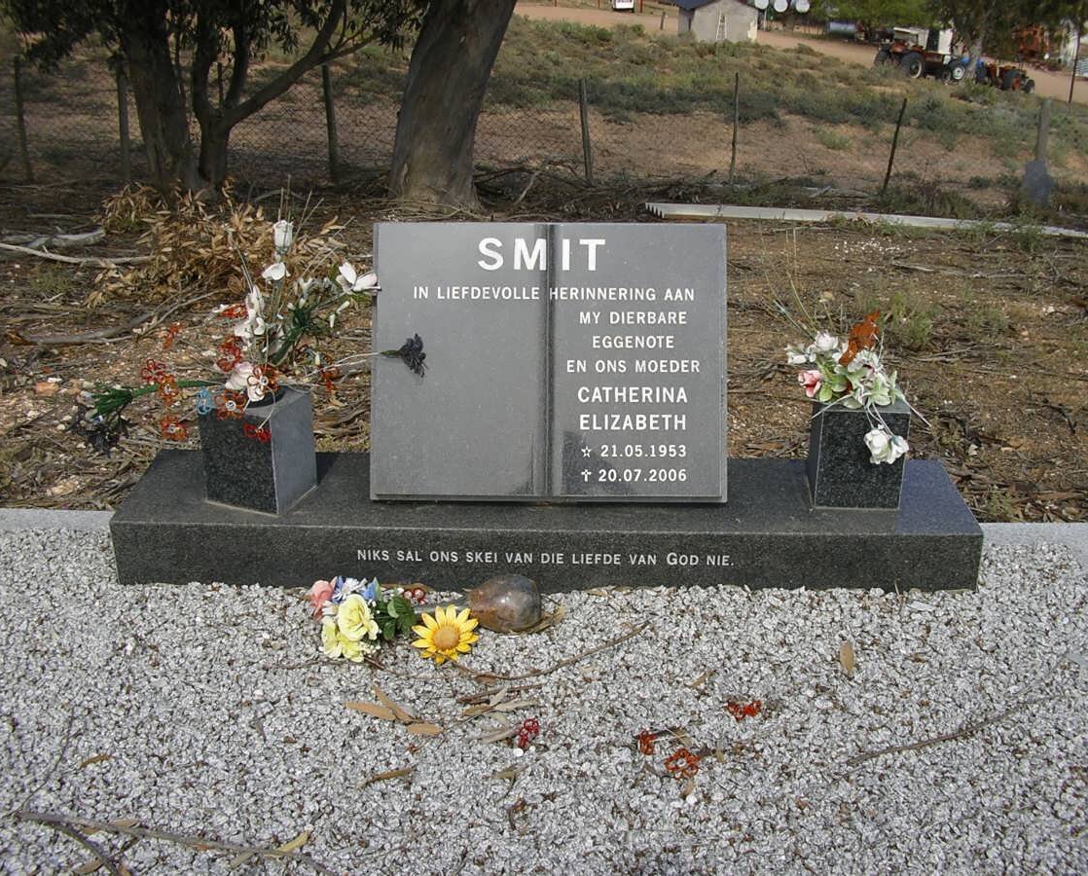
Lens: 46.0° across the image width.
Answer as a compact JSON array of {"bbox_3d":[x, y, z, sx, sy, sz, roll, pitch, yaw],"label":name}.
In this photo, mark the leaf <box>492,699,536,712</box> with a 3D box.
[{"bbox_3d":[-0.044,0.422,2.024,0.078,0.012,0.017,-10,26,-22],"label":"leaf"}]

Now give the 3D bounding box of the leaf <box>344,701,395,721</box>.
[{"bbox_3d":[-0.267,0.427,2.007,0.100,0.012,0.022,12,26,23],"label":"leaf"}]

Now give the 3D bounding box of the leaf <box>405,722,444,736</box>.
[{"bbox_3d":[-0.167,0.408,1.806,0.049,0.012,0.027,-4,24,-10],"label":"leaf"}]

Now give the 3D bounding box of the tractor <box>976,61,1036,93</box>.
[{"bbox_3d":[20.892,-16.313,58.000,2.900,1.600,1.600,-11,25,-36],"label":"tractor"}]

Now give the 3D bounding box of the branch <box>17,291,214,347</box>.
[{"bbox_3d":[-1.336,-0.404,4.221,0.210,0.090,0.690,17,29,35],"label":"branch"}]

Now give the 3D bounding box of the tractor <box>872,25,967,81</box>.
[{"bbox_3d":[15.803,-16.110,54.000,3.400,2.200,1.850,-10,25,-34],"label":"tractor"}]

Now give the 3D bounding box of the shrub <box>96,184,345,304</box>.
[{"bbox_3d":[-1.380,-0.866,5.504,1.074,0.345,0.750,1,24,0],"label":"shrub"}]

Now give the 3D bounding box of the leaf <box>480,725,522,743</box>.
[{"bbox_3d":[-0.060,0.413,1.793,0.067,0.015,0.022,-15,27,-31],"label":"leaf"}]

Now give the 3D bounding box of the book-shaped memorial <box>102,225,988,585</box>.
[{"bbox_3d":[0.010,-0.073,2.414,1.584,0.597,0.376,1,24,0],"label":"book-shaped memorial"}]

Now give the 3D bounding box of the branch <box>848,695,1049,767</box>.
[{"bbox_3d":[0.579,0.410,1.801,0.376,0.020,0.024,-11,26,-24],"label":"branch"}]

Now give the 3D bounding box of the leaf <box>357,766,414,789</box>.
[{"bbox_3d":[-0.230,0.493,1.862,0.087,0.012,0.015,-12,27,-26],"label":"leaf"}]

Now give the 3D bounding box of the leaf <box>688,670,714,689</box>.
[{"bbox_3d":[0.257,0.394,2.093,0.013,0.012,0.066,23,32,40],"label":"leaf"}]

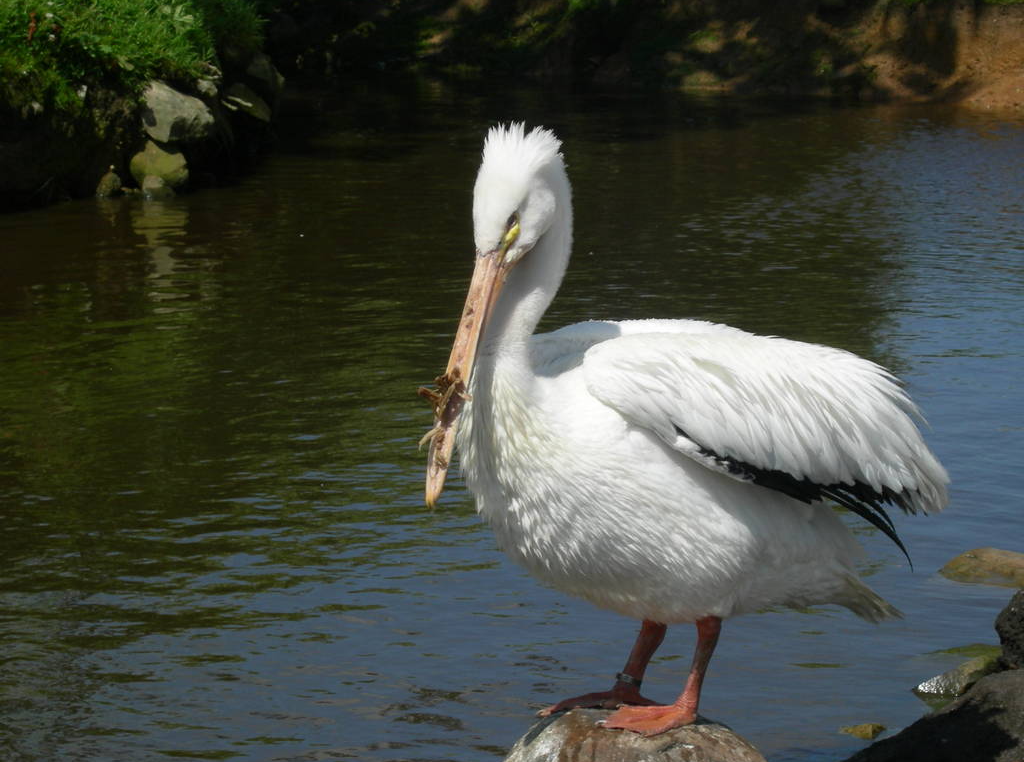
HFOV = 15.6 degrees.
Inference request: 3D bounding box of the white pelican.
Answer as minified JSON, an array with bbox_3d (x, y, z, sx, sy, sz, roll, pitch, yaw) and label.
[{"bbox_3d":[0.220,0.062,4.750,0.690,0.770,0.360,-5,11,-30],"label":"white pelican"}]

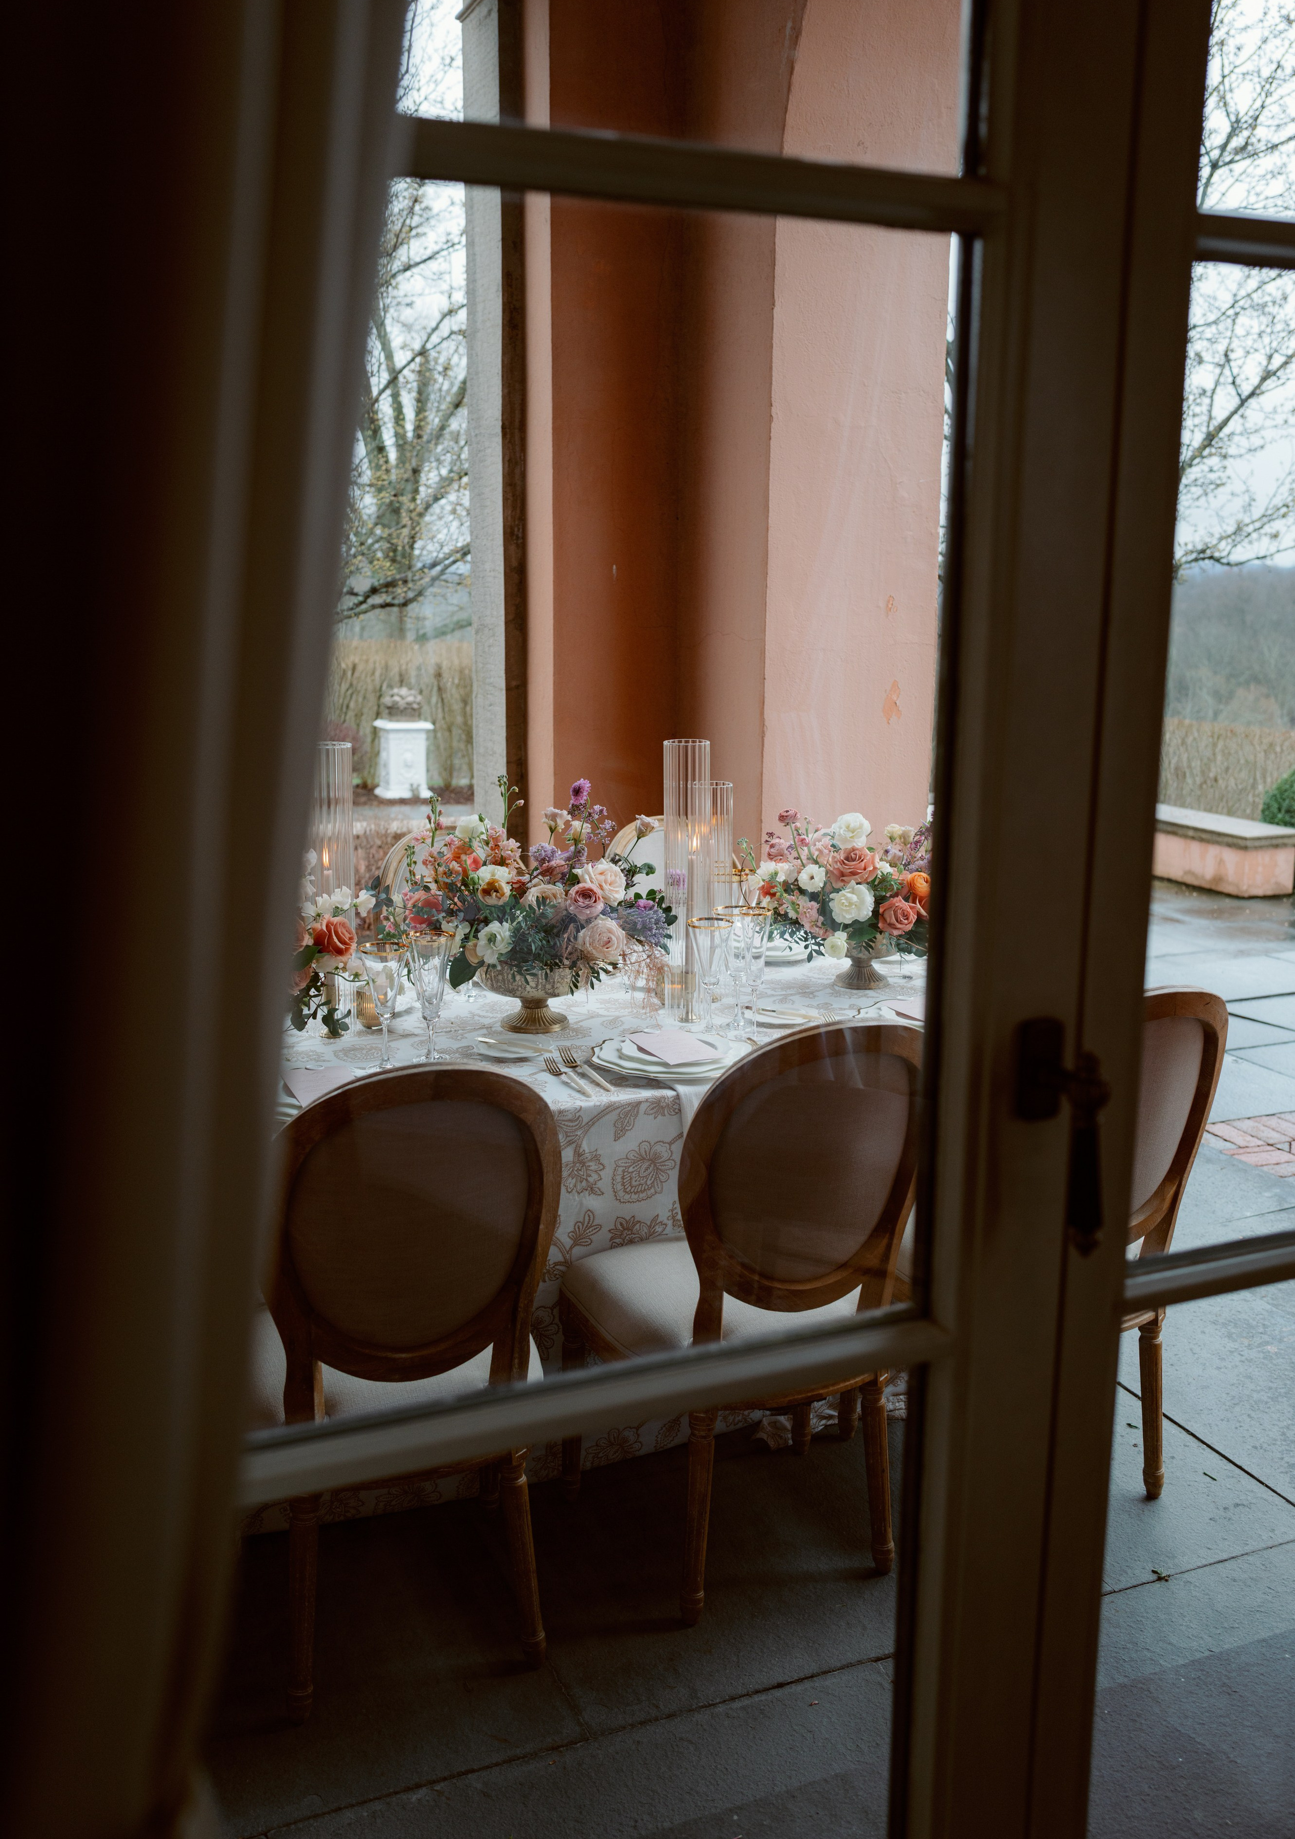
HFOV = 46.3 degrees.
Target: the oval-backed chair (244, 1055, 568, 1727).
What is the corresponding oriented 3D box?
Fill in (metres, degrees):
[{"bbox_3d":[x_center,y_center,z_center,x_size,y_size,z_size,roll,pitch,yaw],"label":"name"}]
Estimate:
[{"bbox_3d":[-0.384,0.634,2.308,0.500,1.008,0.570,-3,11,-19],"label":"oval-backed chair"}]

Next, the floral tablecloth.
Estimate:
[{"bbox_3d":[-0.263,0.572,3.368,2.387,0.736,1.248,-4,12,-22],"label":"floral tablecloth"}]

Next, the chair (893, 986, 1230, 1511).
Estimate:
[{"bbox_3d":[0.723,0.555,2.765,0.500,1.008,0.570,-4,11,-21],"label":"chair"}]

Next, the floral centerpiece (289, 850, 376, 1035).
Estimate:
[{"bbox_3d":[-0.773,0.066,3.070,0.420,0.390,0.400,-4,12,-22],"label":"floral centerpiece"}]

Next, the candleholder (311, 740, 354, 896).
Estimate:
[{"bbox_3d":[-0.655,-0.068,3.173,0.090,0.602,0.090,-4,12,-22],"label":"candleholder"}]

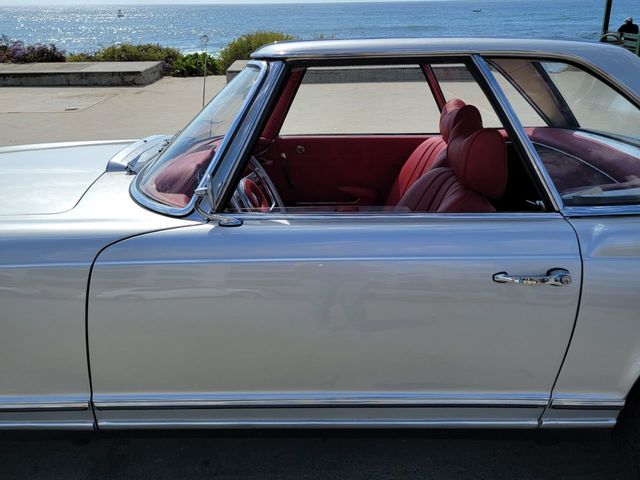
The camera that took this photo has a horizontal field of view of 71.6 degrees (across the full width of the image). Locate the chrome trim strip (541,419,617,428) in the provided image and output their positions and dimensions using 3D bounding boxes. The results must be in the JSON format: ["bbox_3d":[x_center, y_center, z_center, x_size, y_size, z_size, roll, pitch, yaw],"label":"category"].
[{"bbox_3d":[0.685,0.486,1.175,0.203,0.026,0.015,-1,26,0],"label":"chrome trim strip"}]

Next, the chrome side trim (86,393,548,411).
[{"bbox_3d":[0.006,0.419,1.150,1.175,0.036,0.022,-1,26,0],"label":"chrome side trim"}]

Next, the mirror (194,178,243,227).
[{"bbox_3d":[-0.220,-0.080,0.950,0.090,0.095,0.105,-6,26,-11],"label":"mirror"}]

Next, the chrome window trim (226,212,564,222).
[{"bbox_3d":[0.160,-0.050,0.980,0.765,0.019,0.017,-1,26,0],"label":"chrome window trim"}]

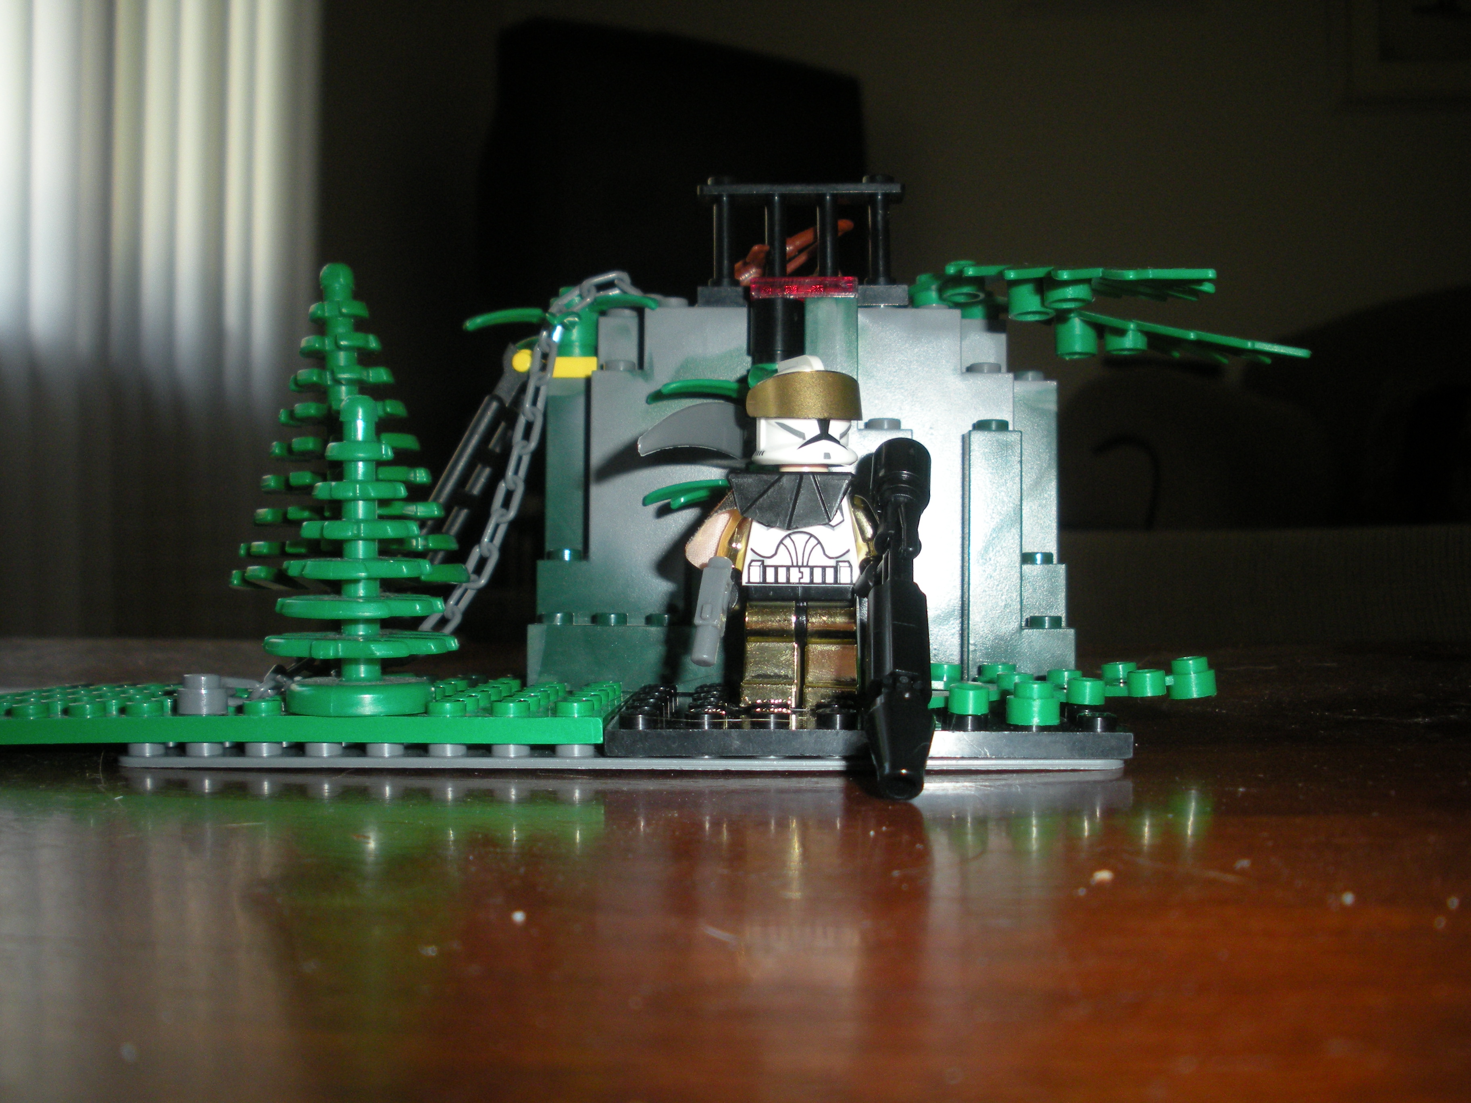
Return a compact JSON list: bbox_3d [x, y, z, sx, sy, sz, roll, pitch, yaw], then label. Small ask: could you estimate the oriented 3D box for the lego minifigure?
[{"bbox_3d":[0.006,-0.003,0.199,0.025,0.048,0.021,0,-1,1],"label":"lego minifigure"}]

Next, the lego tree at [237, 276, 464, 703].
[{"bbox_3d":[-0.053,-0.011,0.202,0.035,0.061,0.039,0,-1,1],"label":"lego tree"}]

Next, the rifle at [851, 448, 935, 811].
[{"bbox_3d":[0.019,0.006,0.181,0.009,0.010,0.061,0,37,6],"label":"rifle"}]

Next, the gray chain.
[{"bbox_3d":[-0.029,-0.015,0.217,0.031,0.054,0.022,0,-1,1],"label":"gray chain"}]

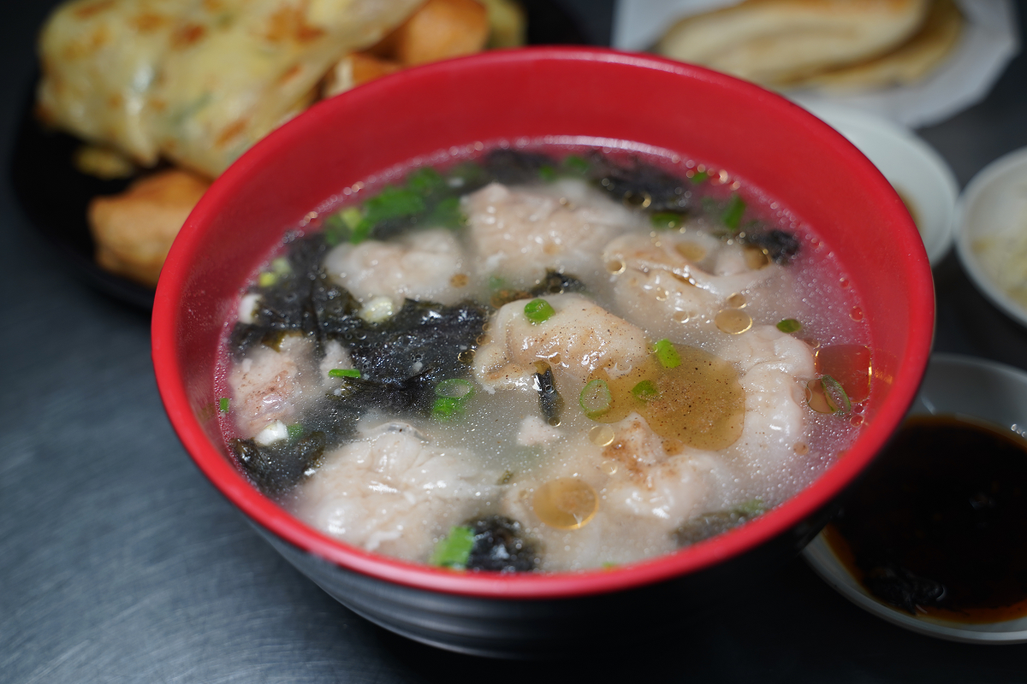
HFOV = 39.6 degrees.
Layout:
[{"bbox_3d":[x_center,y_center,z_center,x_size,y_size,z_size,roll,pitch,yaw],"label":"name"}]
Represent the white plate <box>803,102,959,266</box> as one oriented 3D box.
[{"bbox_3d":[0.090,-0.037,0.450,0.095,0.025,0.095,-2,46,3],"label":"white plate"}]

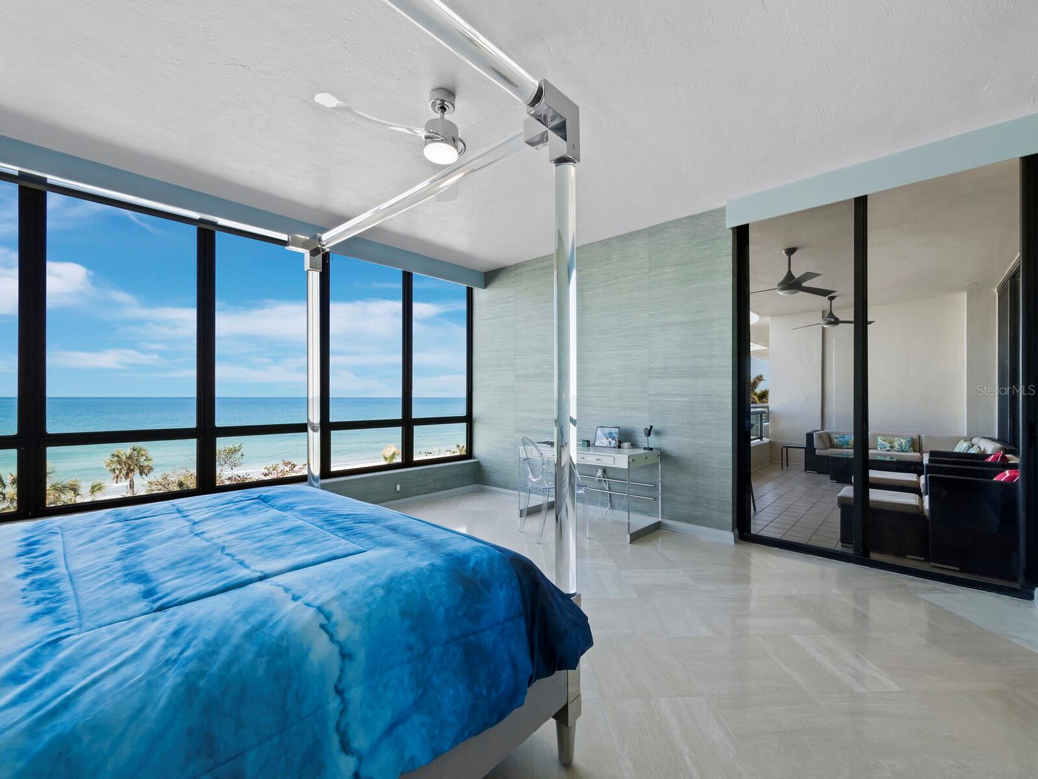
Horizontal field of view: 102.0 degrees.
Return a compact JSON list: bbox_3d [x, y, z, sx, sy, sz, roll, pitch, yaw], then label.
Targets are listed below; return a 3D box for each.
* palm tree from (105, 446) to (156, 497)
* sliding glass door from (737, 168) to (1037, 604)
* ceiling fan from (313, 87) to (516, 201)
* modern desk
[{"bbox_3d":[-31.518,6.979,33.893,3.000,4.900,3.000,1,-1,-43],"label":"palm tree"},{"bbox_3d":[2.597,-0.074,3.212,1.695,2.790,0.120,-1,-1,39],"label":"sliding glass door"},{"bbox_3d":[-0.430,-1.543,2.525,1.270,0.340,1.200,0,-1,-6],"label":"ceiling fan"},{"bbox_3d":[0.672,0.959,4.220,1.250,0.757,0.575,-1,-1,42],"label":"modern desk"}]

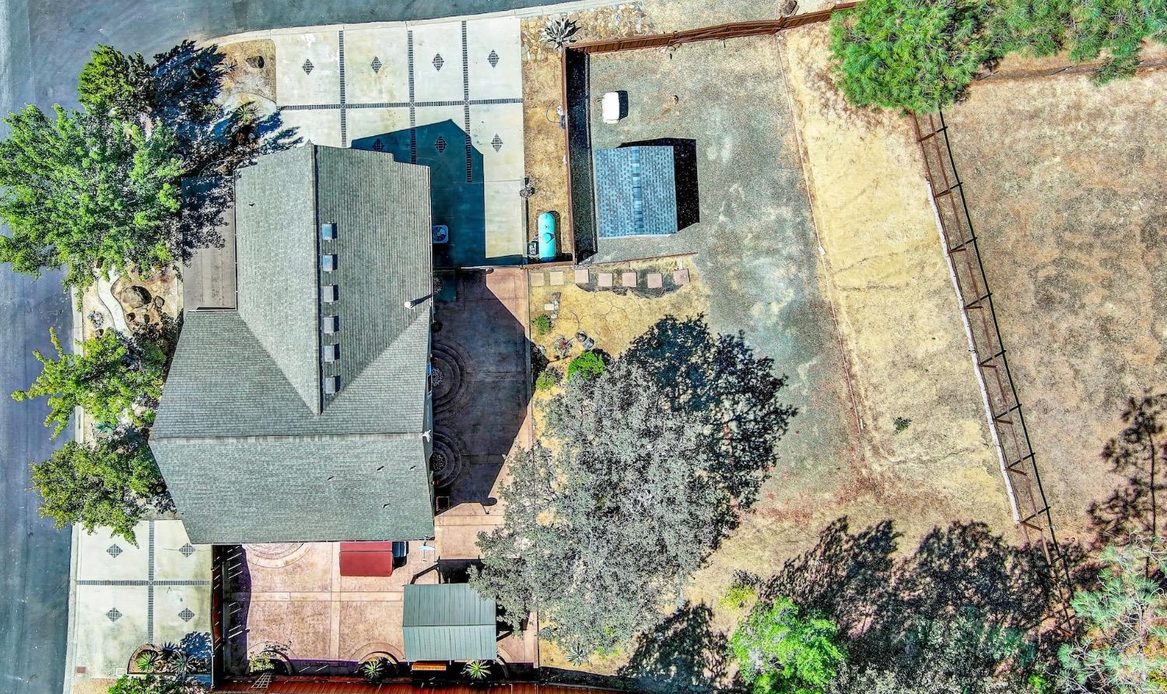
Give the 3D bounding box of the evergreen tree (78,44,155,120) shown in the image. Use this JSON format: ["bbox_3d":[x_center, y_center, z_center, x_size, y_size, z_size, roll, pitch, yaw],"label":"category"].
[{"bbox_3d":[-19.104,-10.853,38.878,2.900,4.300,2.900,0,91,-4],"label":"evergreen tree"}]

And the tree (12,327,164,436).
[{"bbox_3d":[-20.439,1.427,39.048,5.600,4.200,4.400,0,91,-4],"label":"tree"}]

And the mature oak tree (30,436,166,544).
[{"bbox_3d":[-20.021,5.890,39.107,5.200,4.300,4.600,0,91,-4],"label":"mature oak tree"}]

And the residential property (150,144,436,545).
[{"bbox_3d":[-11.287,0.304,38.389,9.998,6.806,15.674,-1,91,-4],"label":"residential property"}]

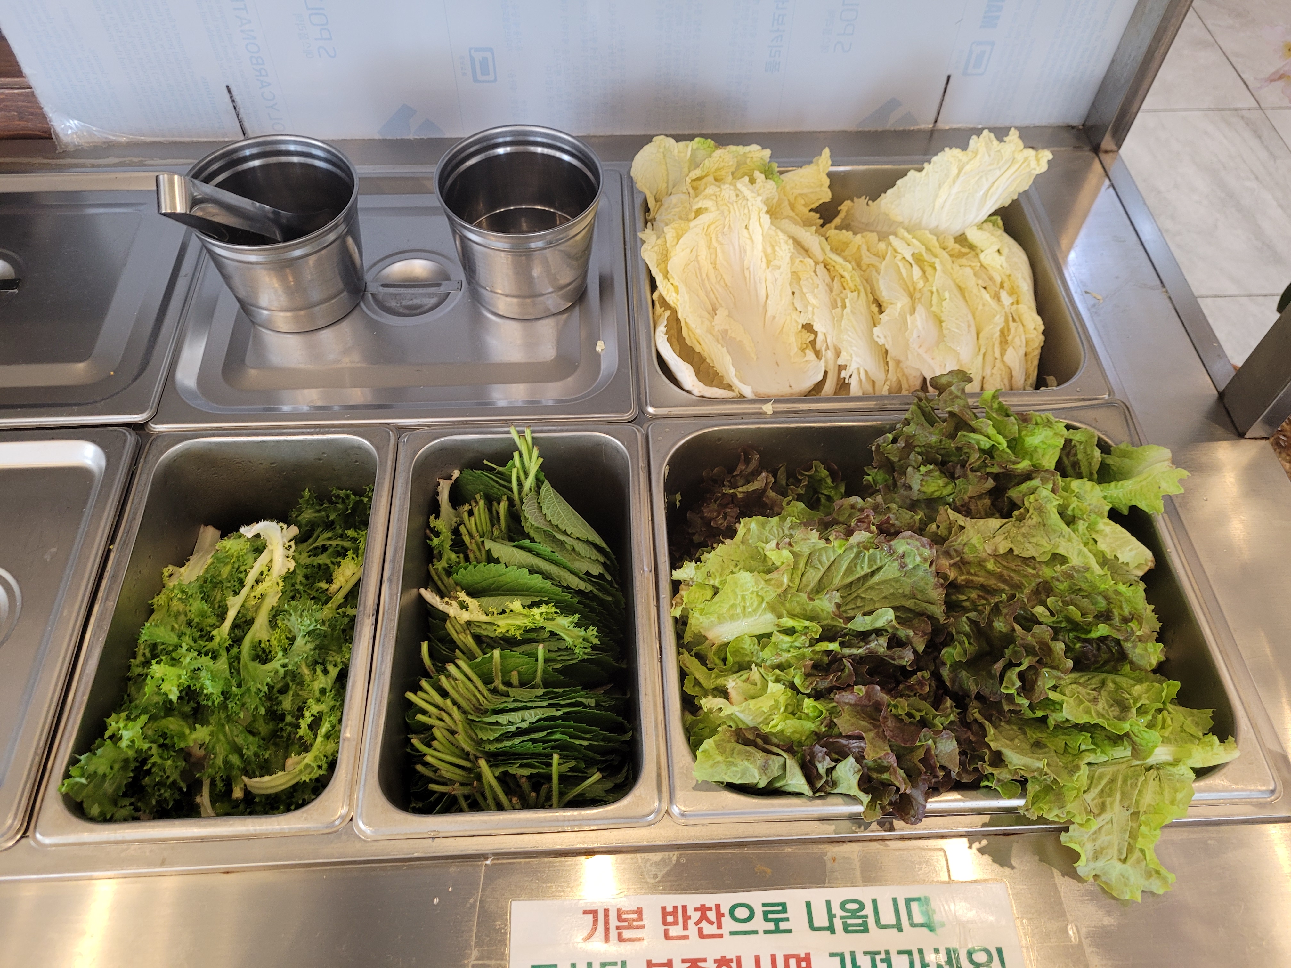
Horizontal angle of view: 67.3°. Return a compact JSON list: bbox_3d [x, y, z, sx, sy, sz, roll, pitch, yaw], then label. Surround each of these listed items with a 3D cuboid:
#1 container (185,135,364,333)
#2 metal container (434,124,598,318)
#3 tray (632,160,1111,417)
[{"bbox_3d":[-0.256,-0.177,0.697,0.117,0.085,0.117,-2,56,-2],"label":"container"},{"bbox_3d":[-0.088,-0.188,0.705,0.117,0.085,0.117,0,56,0],"label":"metal container"},{"bbox_3d":[0.155,-0.125,0.786,0.325,0.124,0.265,-2,56,-2],"label":"tray"}]

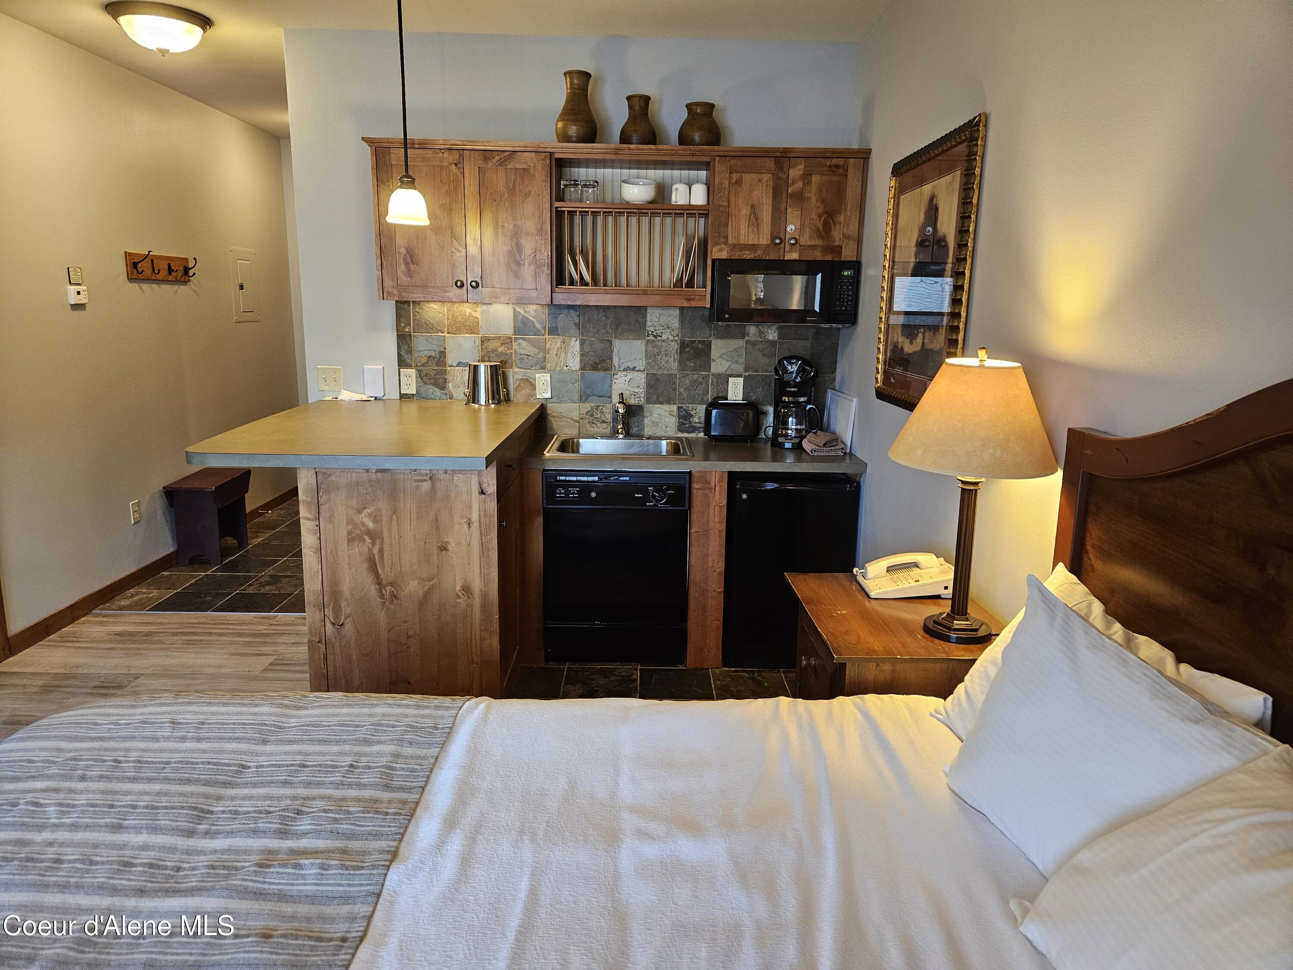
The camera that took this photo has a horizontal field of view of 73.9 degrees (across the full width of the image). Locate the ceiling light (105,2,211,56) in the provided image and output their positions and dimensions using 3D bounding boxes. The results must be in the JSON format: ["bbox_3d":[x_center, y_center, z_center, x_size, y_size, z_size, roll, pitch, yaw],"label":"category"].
[{"bbox_3d":[-2.064,-1.914,3.644,0.400,0.175,0.400,1,12,-1],"label":"ceiling light"}]

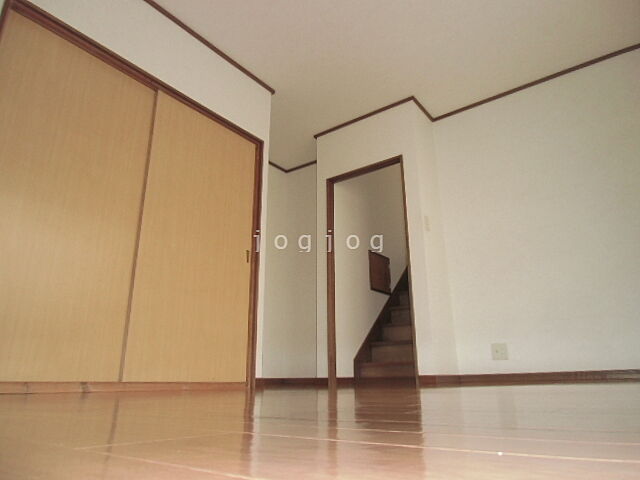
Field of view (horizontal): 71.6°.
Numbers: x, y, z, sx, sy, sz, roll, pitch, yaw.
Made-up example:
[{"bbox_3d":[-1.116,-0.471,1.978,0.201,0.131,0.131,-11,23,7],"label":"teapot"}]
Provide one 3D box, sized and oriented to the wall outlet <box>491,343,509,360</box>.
[{"bbox_3d":[1.367,0.849,3.365,0.117,0.121,0.013,-13,-22,34],"label":"wall outlet"}]

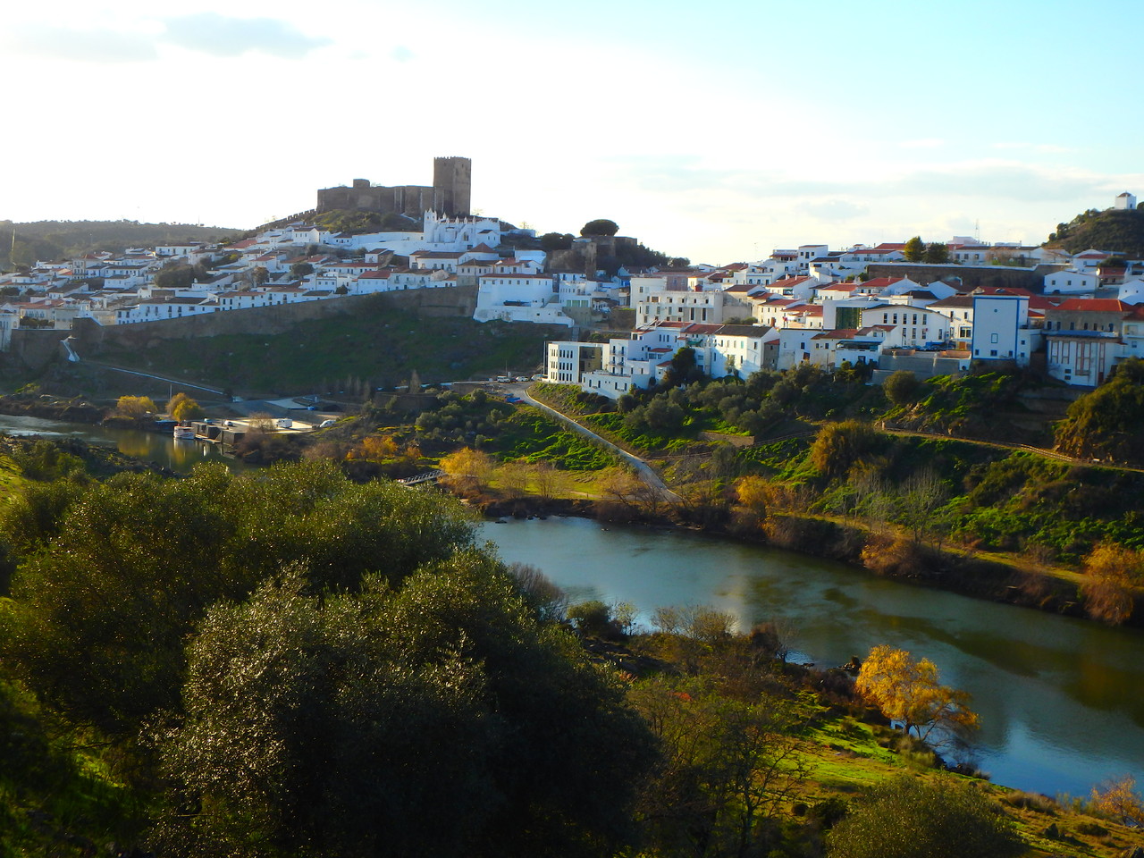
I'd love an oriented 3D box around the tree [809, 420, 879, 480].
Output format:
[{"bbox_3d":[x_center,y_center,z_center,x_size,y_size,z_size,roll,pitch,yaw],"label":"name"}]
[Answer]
[{"bbox_3d":[63.190,4.880,376.000,16.000,12.800,13.000,2,6,10],"label":"tree"}]

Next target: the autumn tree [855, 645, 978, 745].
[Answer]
[{"bbox_3d":[43.620,33.660,205.000,14.800,12.000,13.500,2,6,12],"label":"autumn tree"}]

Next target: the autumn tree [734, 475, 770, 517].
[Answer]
[{"bbox_3d":[41.690,15.540,373.000,8.200,9.800,8.000,2,6,6],"label":"autumn tree"}]

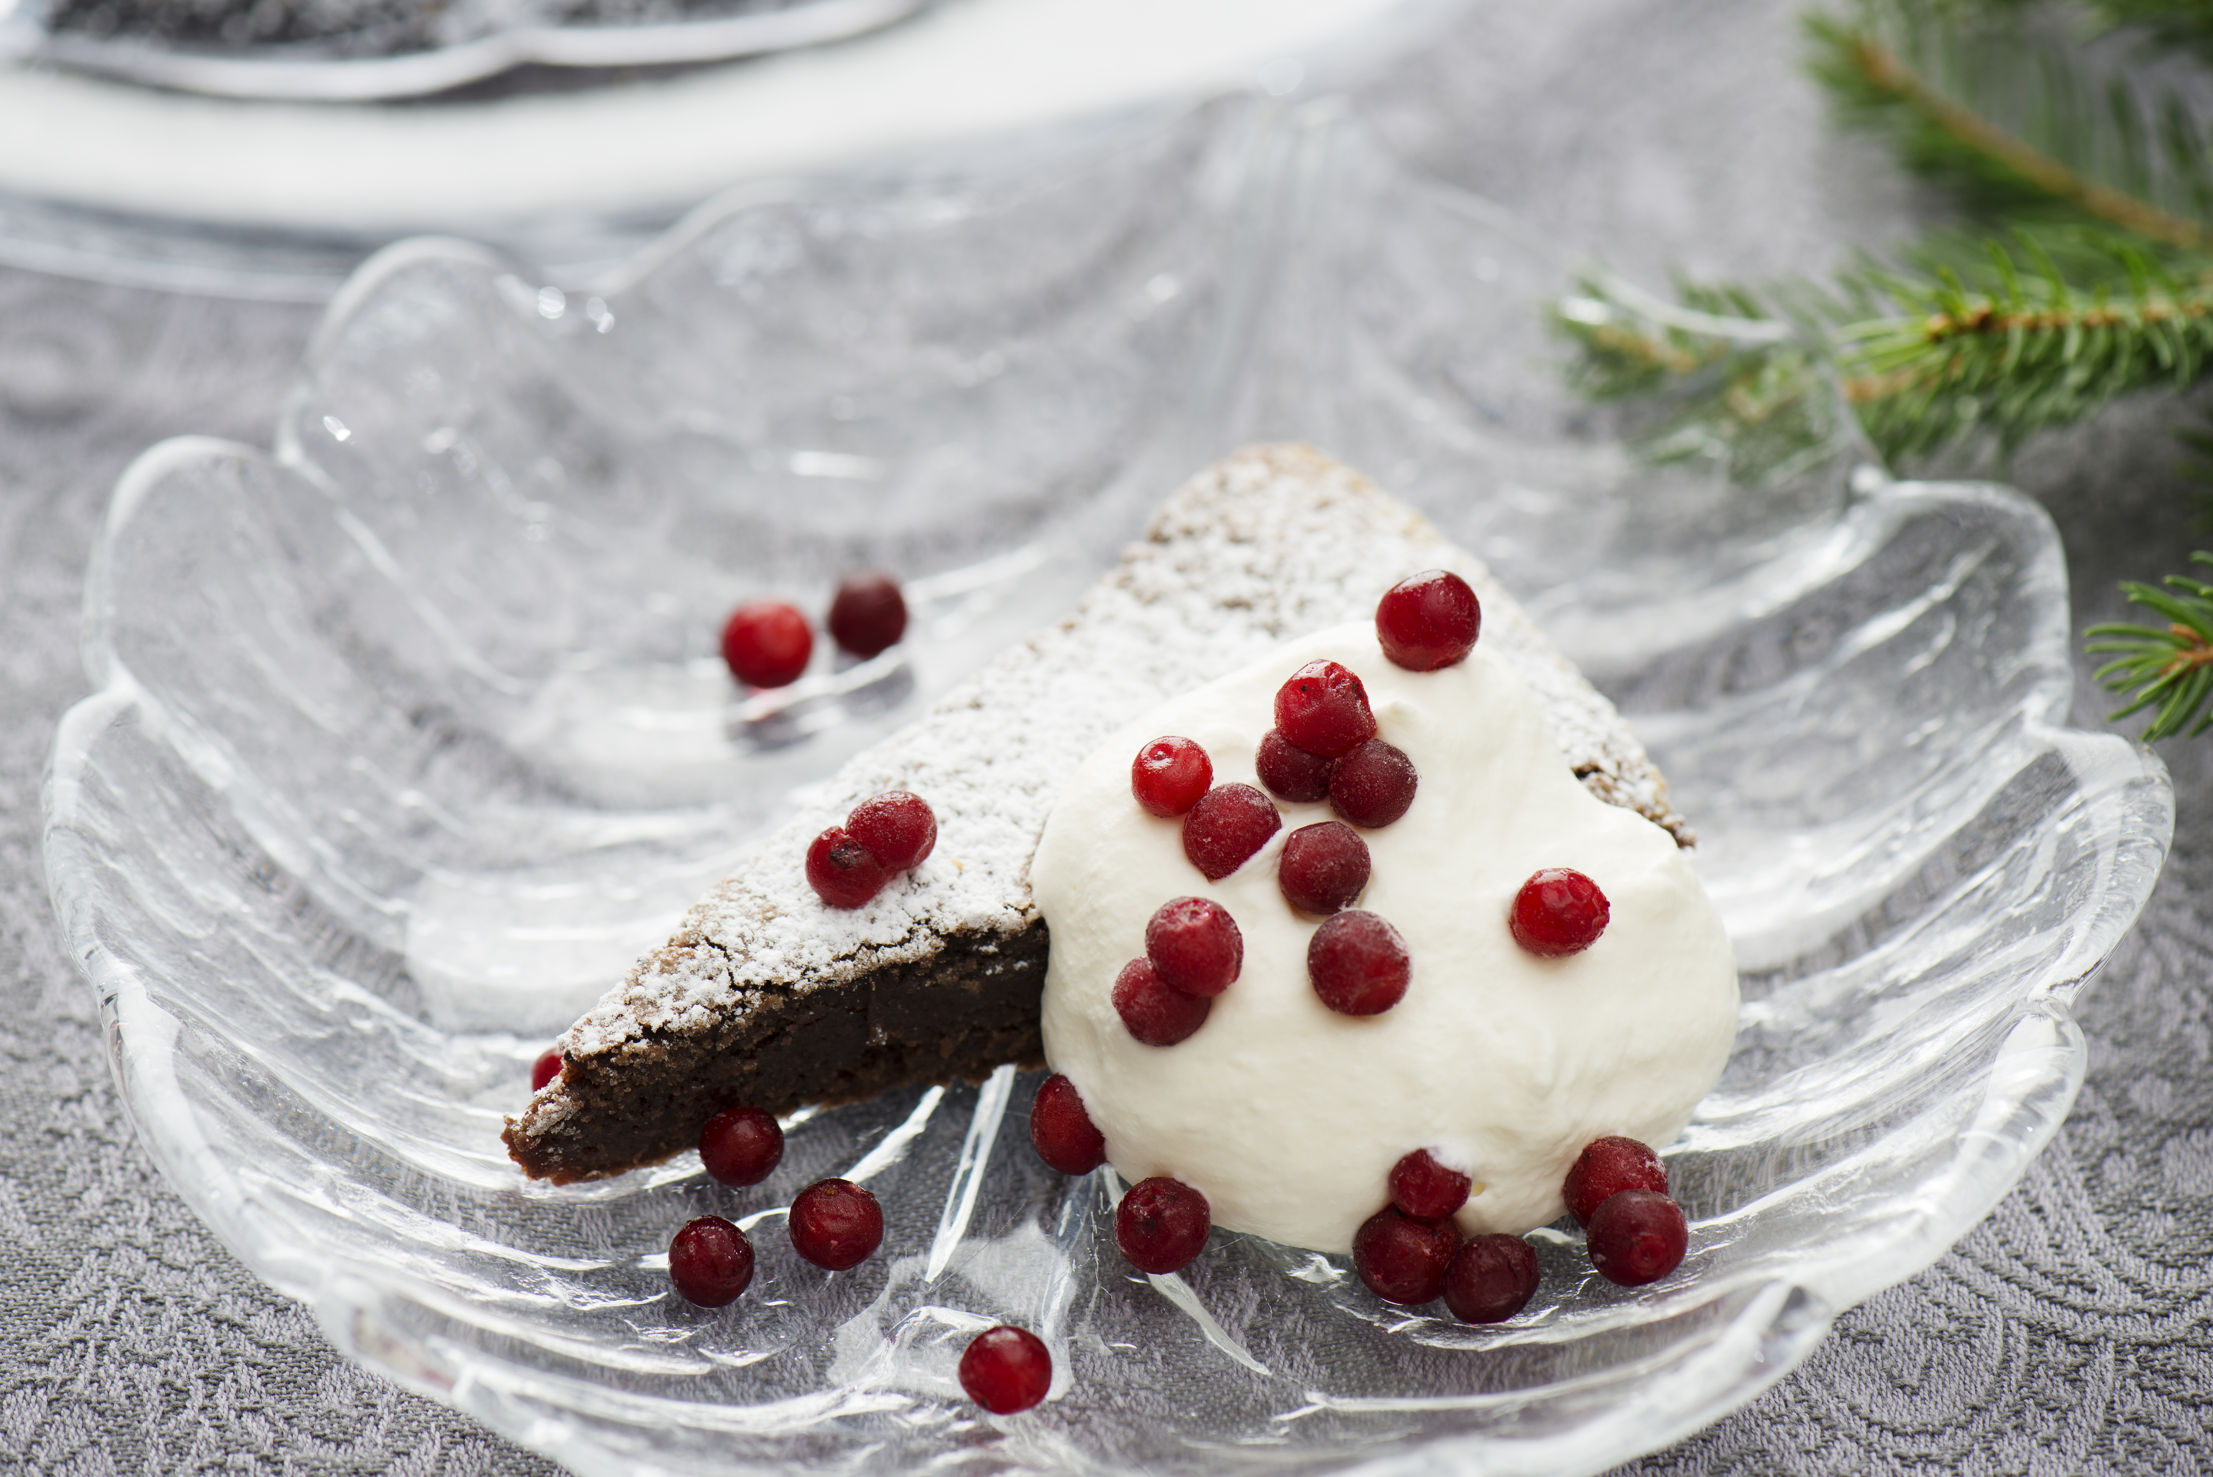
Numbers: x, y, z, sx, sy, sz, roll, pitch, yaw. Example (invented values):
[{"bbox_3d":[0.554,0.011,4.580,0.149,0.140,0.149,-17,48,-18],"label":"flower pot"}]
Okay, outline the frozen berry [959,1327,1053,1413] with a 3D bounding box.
[{"bbox_3d":[-0.009,0.057,0.587,0.008,0.008,0.008,0,41,0],"label":"frozen berry"}]

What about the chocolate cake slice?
[{"bbox_3d":[-0.006,0.014,0.629,0.115,0.018,0.068,-25,47,-26],"label":"chocolate cake slice"}]

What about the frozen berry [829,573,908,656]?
[{"bbox_3d":[-0.024,-0.013,0.655,0.008,0.008,0.008,0,41,0],"label":"frozen berry"}]

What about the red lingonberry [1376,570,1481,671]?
[{"bbox_3d":[0.031,-0.011,0.630,0.010,0.010,0.010,0,41,0],"label":"red lingonberry"}]

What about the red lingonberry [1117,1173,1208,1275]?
[{"bbox_3d":[0.005,0.045,0.602,0.009,0.009,0.009,0,41,0],"label":"red lingonberry"}]

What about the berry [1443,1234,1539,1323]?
[{"bbox_3d":[0.035,0.050,0.595,0.009,0.008,0.009,0,41,0],"label":"berry"}]

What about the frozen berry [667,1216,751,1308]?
[{"bbox_3d":[-0.037,0.048,0.597,0.008,0.008,0.008,0,41,0],"label":"frozen berry"}]

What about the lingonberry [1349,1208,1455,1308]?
[{"bbox_3d":[0.027,0.048,0.598,0.009,0.009,0.009,0,41,0],"label":"lingonberry"}]

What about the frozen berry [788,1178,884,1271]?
[{"bbox_3d":[-0.025,0.045,0.602,0.009,0.008,0.009,0,41,0],"label":"frozen berry"}]

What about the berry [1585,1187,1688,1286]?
[{"bbox_3d":[0.049,0.046,0.597,0.009,0.009,0.009,0,41,0],"label":"berry"}]

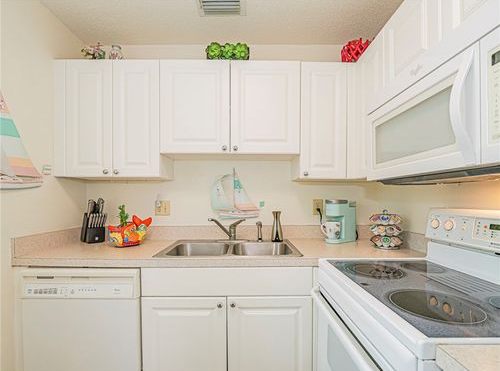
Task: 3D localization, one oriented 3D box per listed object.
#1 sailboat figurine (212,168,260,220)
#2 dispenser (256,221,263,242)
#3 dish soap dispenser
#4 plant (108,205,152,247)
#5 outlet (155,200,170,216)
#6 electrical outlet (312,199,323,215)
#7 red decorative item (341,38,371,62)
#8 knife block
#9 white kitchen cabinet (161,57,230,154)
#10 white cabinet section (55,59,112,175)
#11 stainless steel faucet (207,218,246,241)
[{"bbox_3d":[-0.116,0.066,1.801,0.375,0.400,0.030,0,-1,-1],"label":"sailboat figurine"},{"bbox_3d":[0.072,0.323,1.670,0.045,0.155,0.055,0,-1,20],"label":"dispenser"},{"bbox_3d":[0.192,0.292,1.687,0.083,0.225,0.083,0,-1,-1],"label":"dish soap dispenser"},{"bbox_3d":[-0.799,0.262,1.575,0.260,0.270,0.145,1,-1,-26],"label":"plant"},{"bbox_3d":[-0.682,0.177,1.799,0.116,0.117,0.012,0,-1,-1],"label":"outlet"},{"bbox_3d":[0.536,0.172,1.814,0.077,0.119,0.010,0,-1,-1],"label":"electrical outlet"},{"bbox_3d":[0.762,-0.918,1.651,0.230,0.225,0.230,0,-1,-1],"label":"red decorative item"},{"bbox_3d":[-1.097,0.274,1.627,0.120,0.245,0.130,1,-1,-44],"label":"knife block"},{"bbox_3d":[-0.356,-0.503,1.663,0.457,0.610,0.318,0,-1,-1],"label":"white kitchen cabinet"},{"bbox_3d":[-1.076,-0.429,1.655,0.366,0.765,0.320,0,-2,-1],"label":"white cabinet section"},{"bbox_3d":[-0.169,0.319,1.633,0.250,0.165,0.110,1,-1,-42],"label":"stainless steel faucet"}]

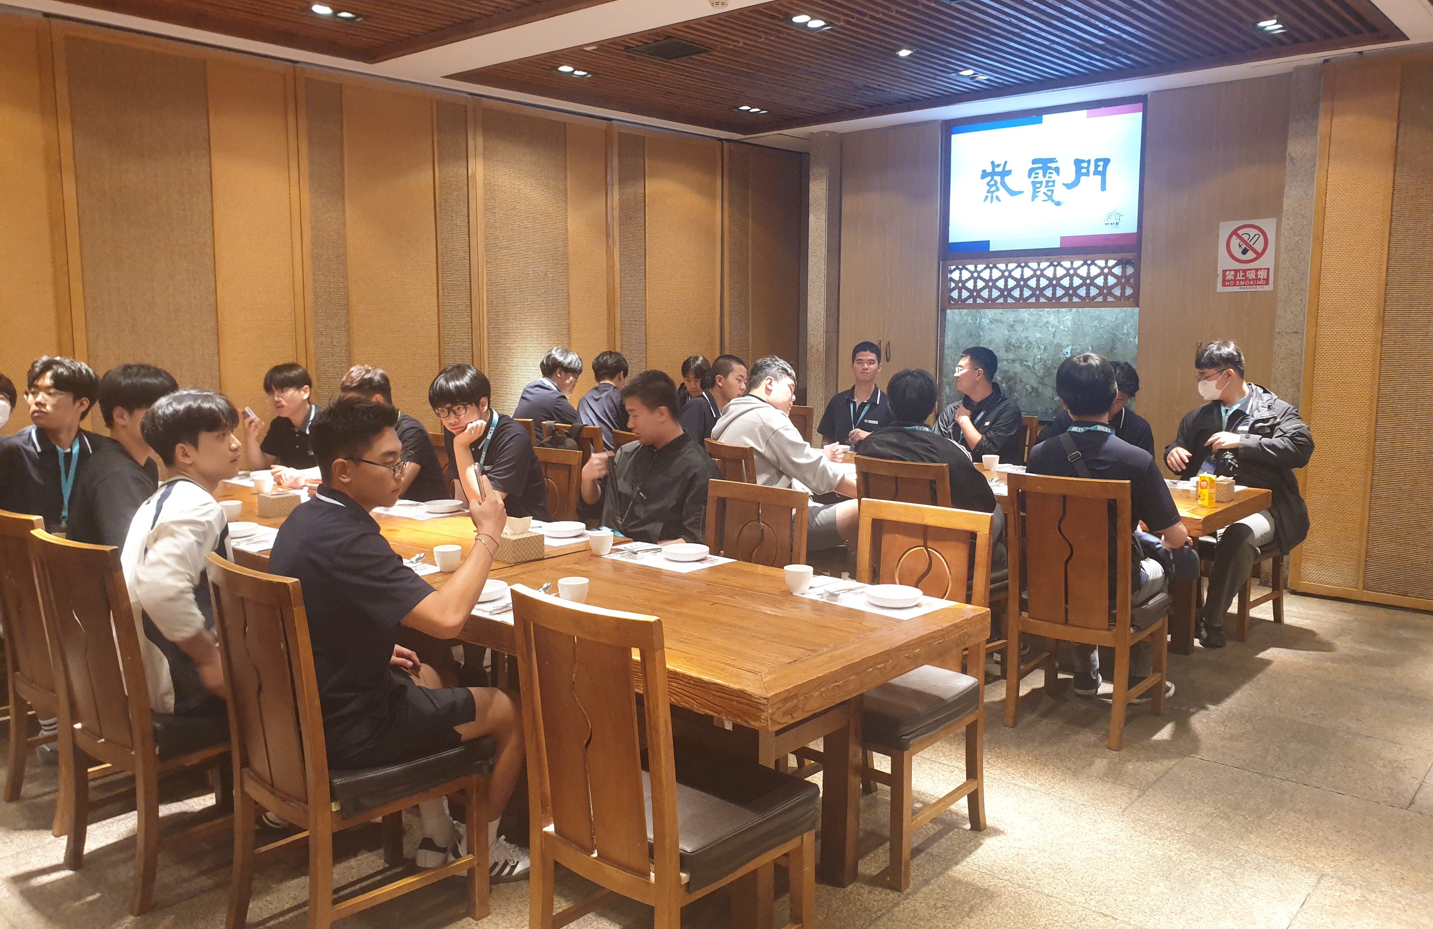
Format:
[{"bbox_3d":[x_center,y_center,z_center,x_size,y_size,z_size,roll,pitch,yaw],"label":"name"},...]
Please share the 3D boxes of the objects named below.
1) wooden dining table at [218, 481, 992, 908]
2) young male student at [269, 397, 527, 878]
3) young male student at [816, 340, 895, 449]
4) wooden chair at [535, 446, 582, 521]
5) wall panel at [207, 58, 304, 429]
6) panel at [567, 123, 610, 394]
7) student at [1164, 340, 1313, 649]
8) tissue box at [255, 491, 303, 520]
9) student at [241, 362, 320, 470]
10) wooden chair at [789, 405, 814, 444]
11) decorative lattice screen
[{"bbox_3d":[-1.158,0.637,3.992,4.240,0.756,0.945,6,9,41],"label":"wooden dining table"},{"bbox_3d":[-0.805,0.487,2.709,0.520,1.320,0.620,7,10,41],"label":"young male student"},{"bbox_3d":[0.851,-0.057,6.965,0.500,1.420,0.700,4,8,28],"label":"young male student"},{"bbox_3d":[-0.839,0.419,4.554,0.415,0.962,0.513,7,10,42],"label":"wooden chair"},{"bbox_3d":[-2.542,-0.737,6.091,0.060,2.900,0.470,7,10,44],"label":"wall panel"},{"bbox_3d":[-0.857,-0.900,7.309,0.050,2.698,0.355,7,10,42],"label":"panel"},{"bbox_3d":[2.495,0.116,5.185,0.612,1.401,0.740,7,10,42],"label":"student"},{"bbox_3d":[-1.791,0.163,4.413,0.125,0.085,0.125,6,9,41],"label":"tissue box"},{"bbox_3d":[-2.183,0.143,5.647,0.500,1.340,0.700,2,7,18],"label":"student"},{"bbox_3d":[0.326,0.115,6.889,0.440,0.955,0.500,7,10,41],"label":"wooden chair"},{"bbox_3d":[2.096,-1.188,7.079,1.394,0.325,0.045,7,10,42],"label":"decorative lattice screen"}]

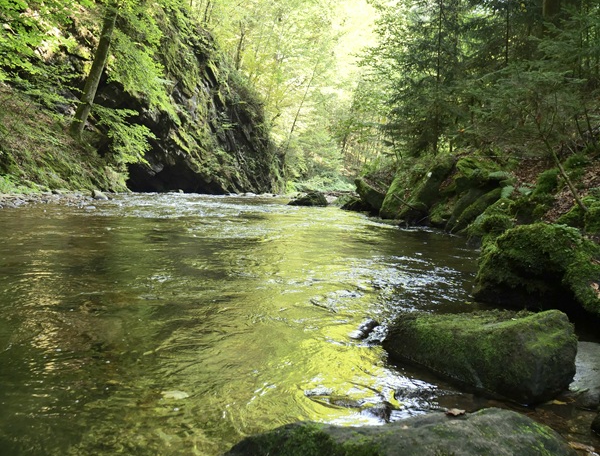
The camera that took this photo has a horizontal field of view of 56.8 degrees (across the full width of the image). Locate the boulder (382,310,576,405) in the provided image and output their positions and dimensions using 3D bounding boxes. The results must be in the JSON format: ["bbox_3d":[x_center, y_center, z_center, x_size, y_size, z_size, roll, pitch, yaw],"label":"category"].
[{"bbox_3d":[1.080,0.695,3.362,1.120,0.390,0.660,4,7,38],"label":"boulder"}]

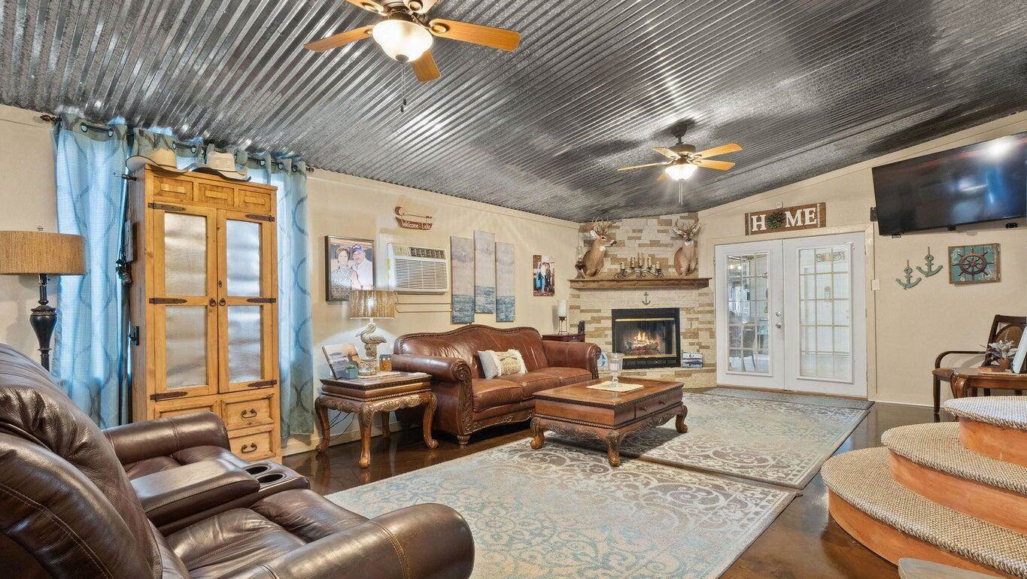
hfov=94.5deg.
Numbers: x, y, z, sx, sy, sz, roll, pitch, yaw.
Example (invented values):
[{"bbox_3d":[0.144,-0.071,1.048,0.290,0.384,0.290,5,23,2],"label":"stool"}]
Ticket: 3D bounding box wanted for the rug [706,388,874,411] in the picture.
[{"bbox_3d":[3.393,1.361,5.991,1.790,0.012,0.540,-3,-3,38],"label":"rug"}]

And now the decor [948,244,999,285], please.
[{"bbox_3d":[4.807,-0.261,4.956,0.379,0.392,0.040,-2,-1,39],"label":"decor"}]

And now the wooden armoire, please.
[{"bbox_3d":[-2.052,0.319,3.182,0.520,2.020,0.740,-3,-3,44],"label":"wooden armoire"}]

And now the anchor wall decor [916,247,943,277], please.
[{"bbox_3d":[4.540,-0.297,5.182,0.219,0.323,0.030,-2,-1,39],"label":"anchor wall decor"}]

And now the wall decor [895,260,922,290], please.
[{"bbox_3d":[4.404,-0.161,5.292,0.223,0.330,0.030,-2,-1,39],"label":"wall decor"}]

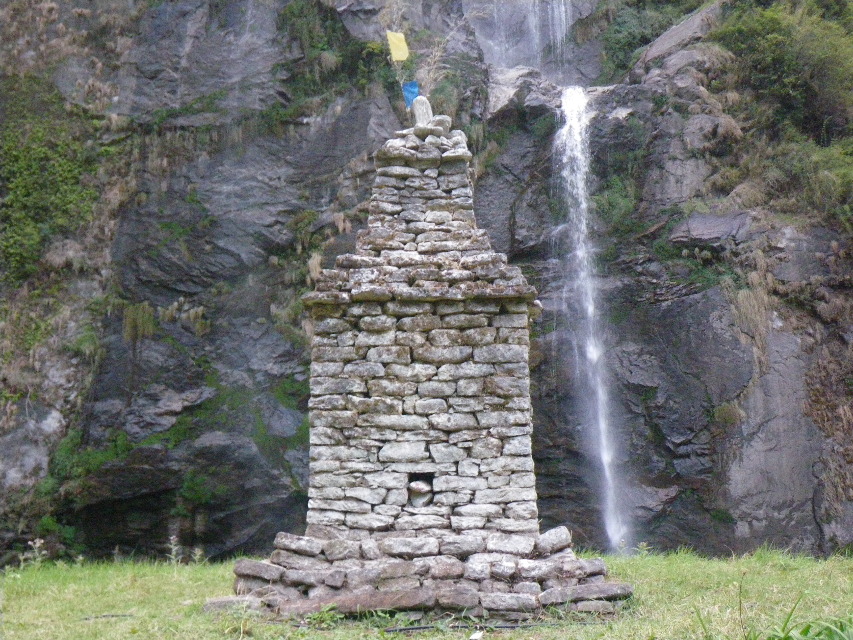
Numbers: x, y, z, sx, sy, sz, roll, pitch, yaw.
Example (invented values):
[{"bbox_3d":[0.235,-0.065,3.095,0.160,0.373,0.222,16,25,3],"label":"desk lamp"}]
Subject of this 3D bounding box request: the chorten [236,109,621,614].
[{"bbox_3d":[0.030,0.116,8.410,2.950,3.900,2.800,0,-4,0],"label":"chorten"}]

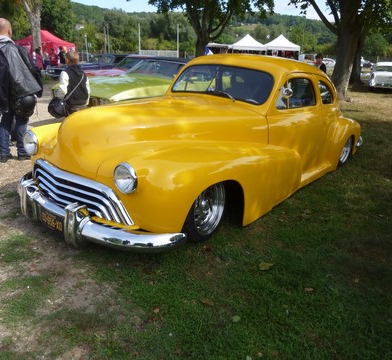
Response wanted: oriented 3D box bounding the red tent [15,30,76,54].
[{"bbox_3d":[-11.462,-9.827,26.503,3.400,3.300,3.000,12,22,28],"label":"red tent"}]

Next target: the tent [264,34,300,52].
[{"bbox_3d":[7.247,-10.278,29.102,3.000,3.400,3.000,3,19,5],"label":"tent"}]

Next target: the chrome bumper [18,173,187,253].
[{"bbox_3d":[-0.945,0.199,2.706,1.880,0.300,0.480,17,25,38],"label":"chrome bumper"}]

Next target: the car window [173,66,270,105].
[{"bbox_3d":[0.214,-1.031,3.646,1.200,0.340,0.340,17,25,38],"label":"car window"}]

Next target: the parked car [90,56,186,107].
[{"bbox_3d":[-0.211,-1.838,7.355,1.930,1.350,5.100,17,25,38],"label":"parked car"}]

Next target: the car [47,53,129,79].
[{"bbox_3d":[-3.819,-4.930,15.684,1.920,1.330,4.950,17,25,38],"label":"car"}]

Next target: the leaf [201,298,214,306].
[{"bbox_3d":[0.067,0.718,2.033,0.085,0.020,0.060,17,25,38],"label":"leaf"}]

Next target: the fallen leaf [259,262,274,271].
[{"bbox_3d":[0.489,0.600,2.407,0.100,0.020,0.080,2,19,0],"label":"fallen leaf"}]

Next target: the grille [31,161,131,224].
[{"bbox_3d":[-0.981,0.062,2.611,1.320,0.300,0.240,17,25,38],"label":"grille"}]

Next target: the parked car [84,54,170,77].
[{"bbox_3d":[-1.620,-3.771,12.625,1.900,1.350,4.950,17,25,38],"label":"parked car"}]

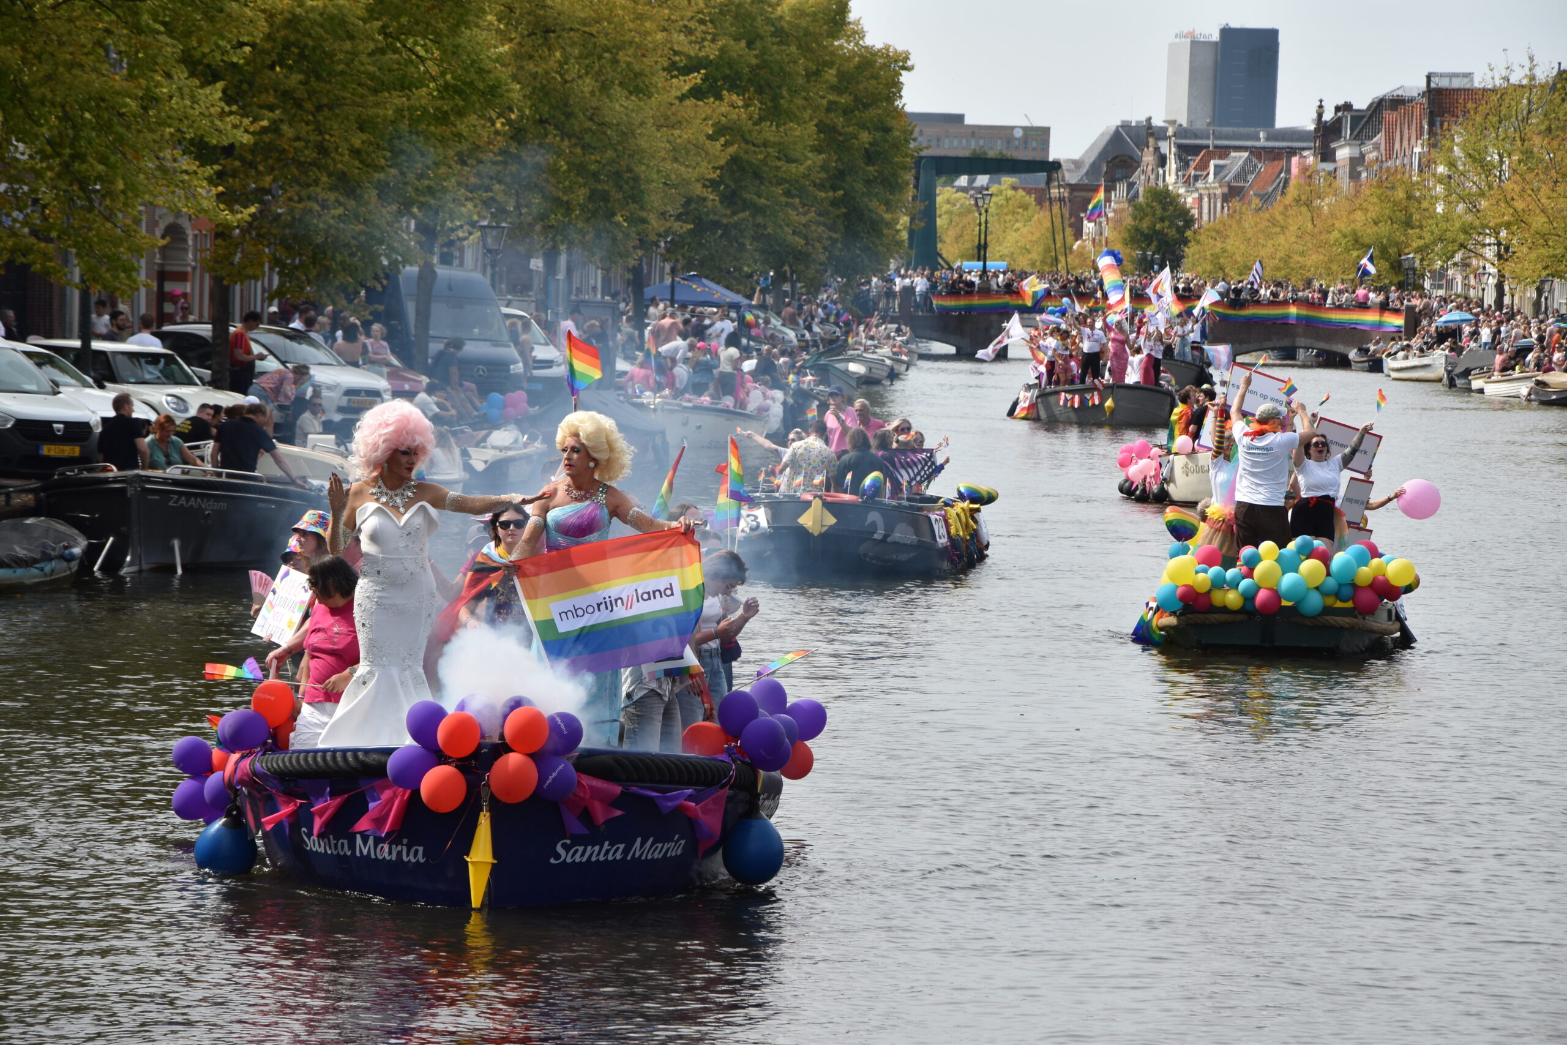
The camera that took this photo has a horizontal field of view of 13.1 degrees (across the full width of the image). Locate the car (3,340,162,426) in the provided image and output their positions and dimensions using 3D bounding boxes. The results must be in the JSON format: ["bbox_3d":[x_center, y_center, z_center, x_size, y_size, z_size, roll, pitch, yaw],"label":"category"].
[{"bbox_3d":[-9.949,-1.530,89.500,1.780,1.580,4.200,0,3,-38],"label":"car"}]

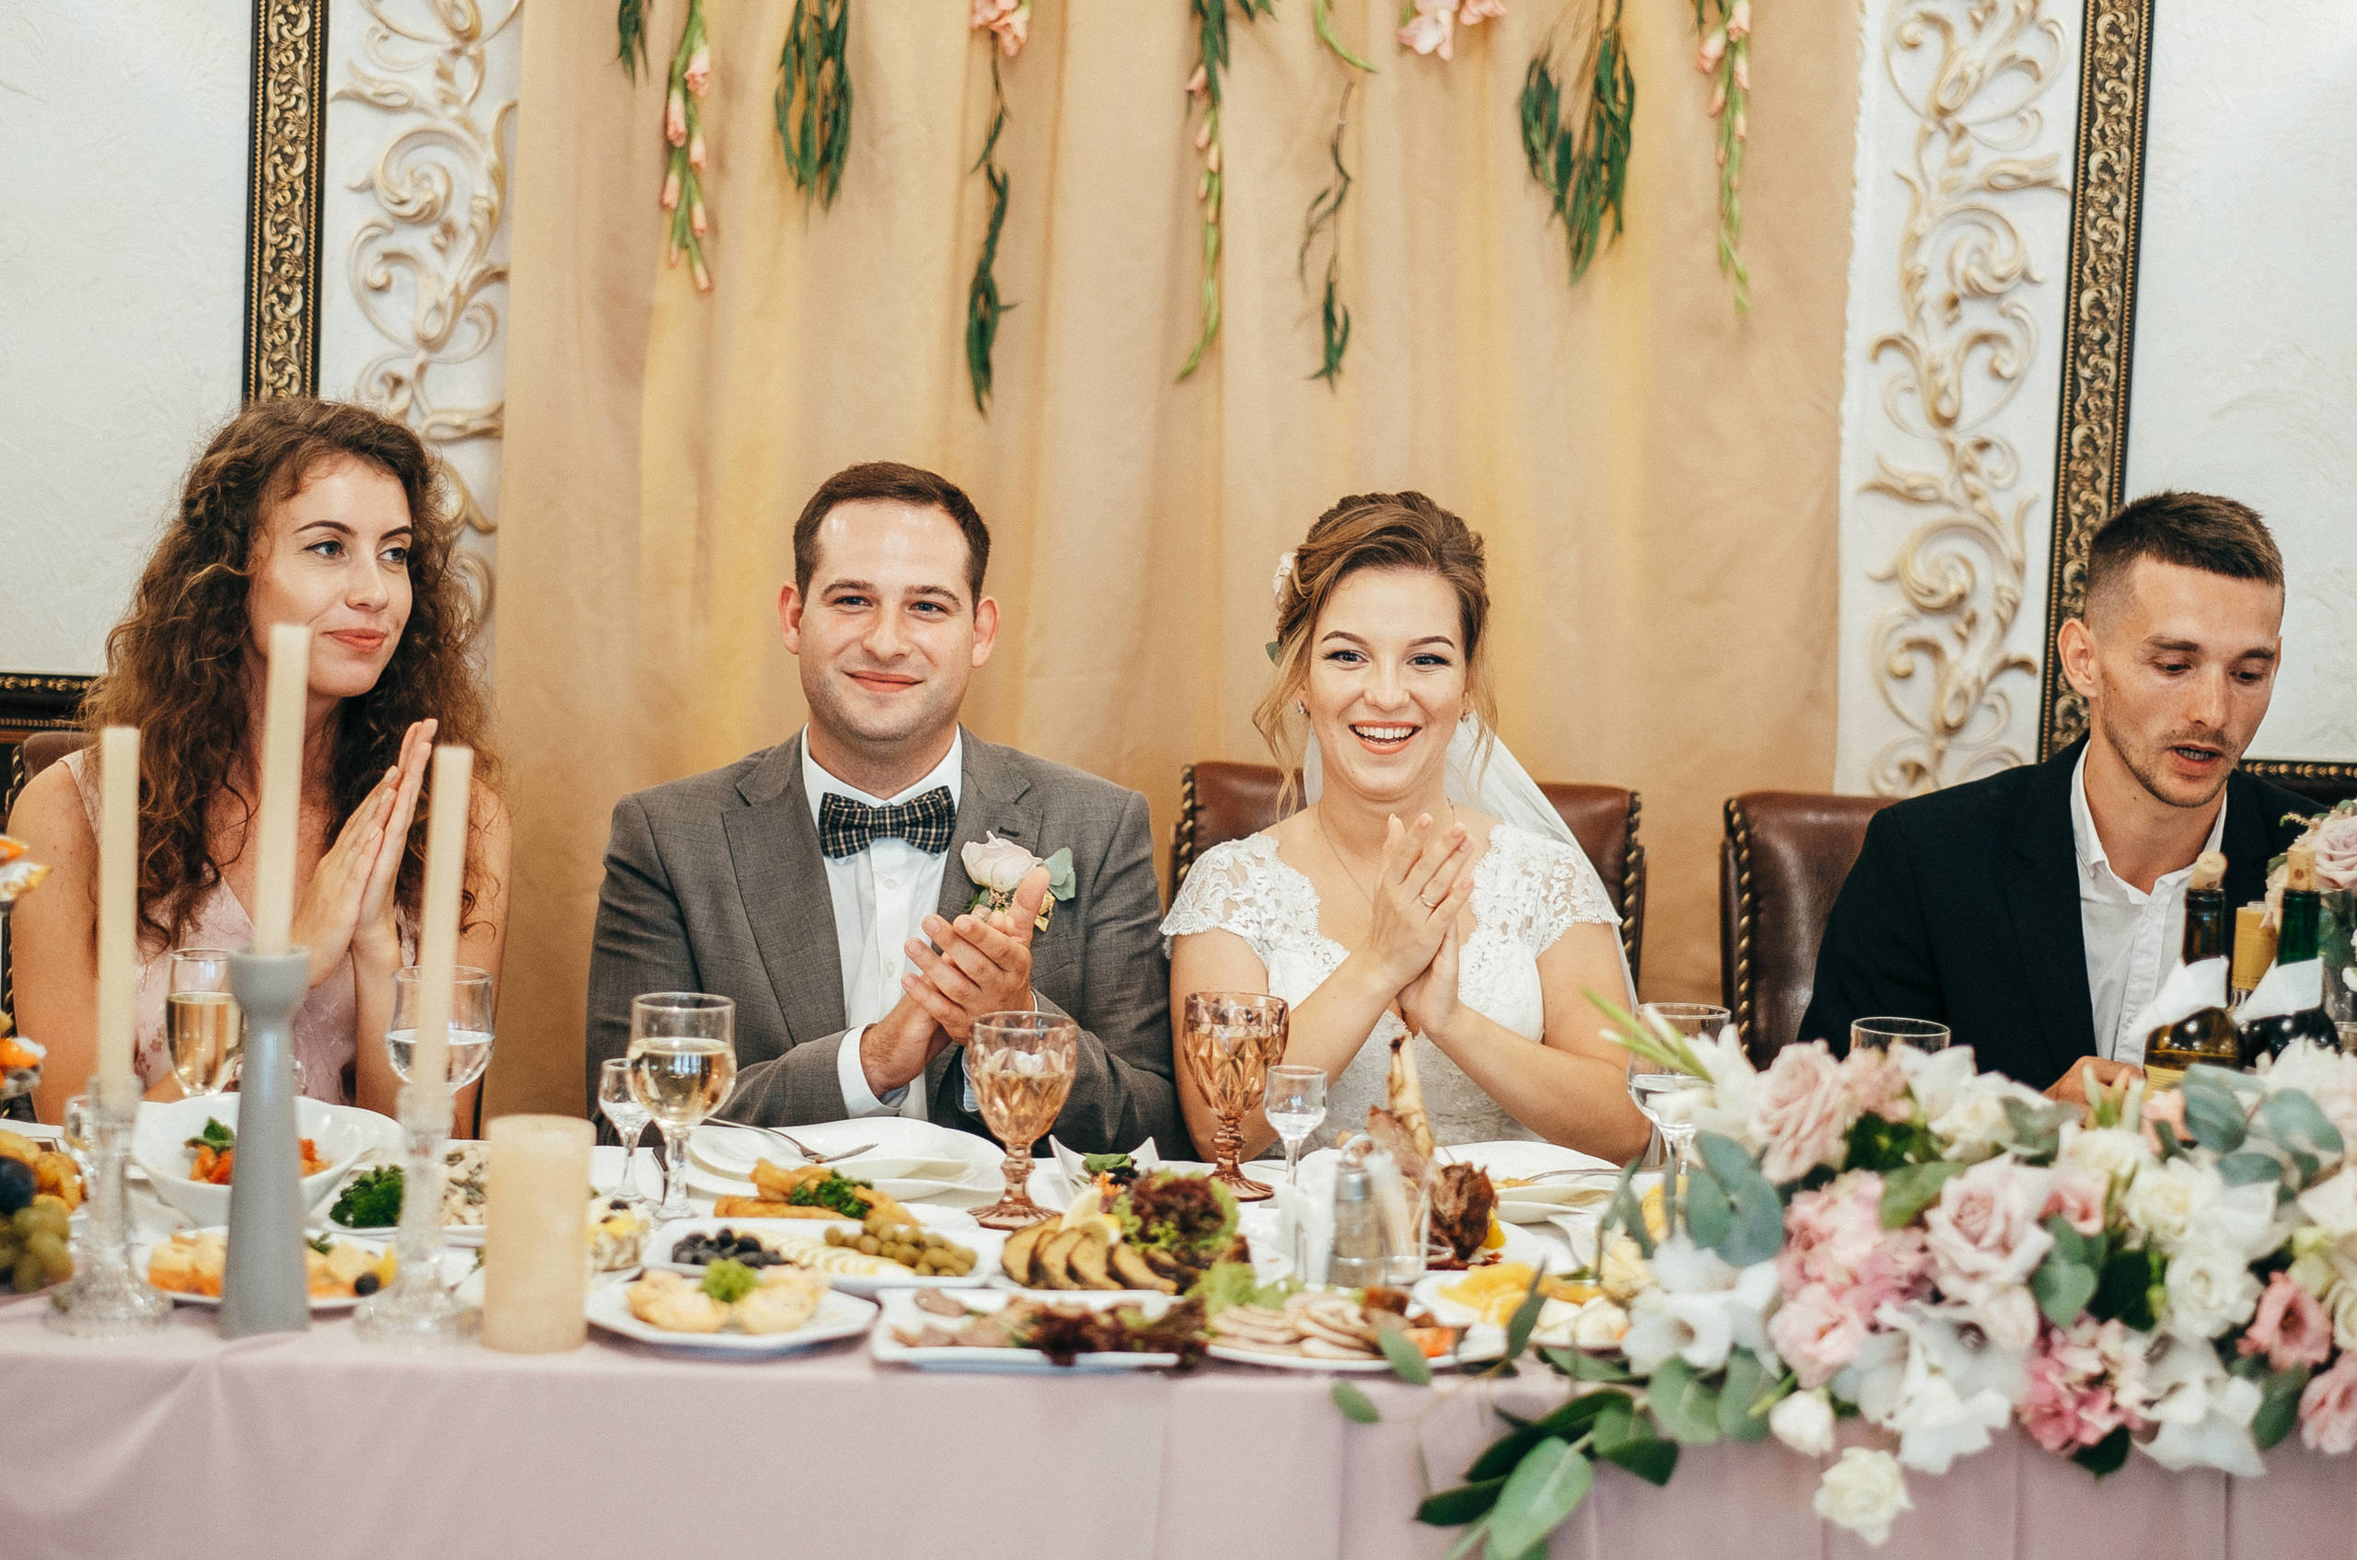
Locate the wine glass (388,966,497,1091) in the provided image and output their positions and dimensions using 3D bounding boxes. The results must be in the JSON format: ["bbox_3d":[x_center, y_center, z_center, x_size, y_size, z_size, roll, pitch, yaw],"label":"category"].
[{"bbox_3d":[-0.588,0.240,4.350,0.083,0.170,0.083,2,6,0],"label":"wine glass"}]

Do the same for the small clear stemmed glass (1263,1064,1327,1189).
[{"bbox_3d":[0.092,0.283,4.300,0.048,0.102,0.048,2,6,-3],"label":"small clear stemmed glass"}]

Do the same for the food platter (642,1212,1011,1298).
[{"bbox_3d":[-0.260,0.350,4.066,0.262,0.041,0.190,2,6,0],"label":"food platter"}]

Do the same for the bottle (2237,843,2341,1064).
[{"bbox_3d":[0.878,0.216,4.328,0.079,0.328,0.079,2,6,0],"label":"bottle"}]

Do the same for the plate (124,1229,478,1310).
[{"bbox_3d":[-0.607,0.344,3.802,0.230,0.025,0.230,2,6,-3],"label":"plate"}]

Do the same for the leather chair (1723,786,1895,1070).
[{"bbox_3d":[0.680,0.555,4.683,0.460,1.030,0.600,2,6,-3],"label":"leather chair"}]

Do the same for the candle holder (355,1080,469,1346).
[{"bbox_3d":[-0.533,0.298,3.834,0.080,0.175,0.080,2,6,0],"label":"candle holder"}]

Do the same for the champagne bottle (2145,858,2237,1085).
[{"bbox_3d":[0.782,0.212,4.218,0.076,0.320,0.076,2,6,-3],"label":"champagne bottle"}]

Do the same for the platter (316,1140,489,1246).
[{"bbox_3d":[-0.529,0.304,4.090,0.200,0.050,0.220,2,6,-3],"label":"platter"}]

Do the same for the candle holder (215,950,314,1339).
[{"bbox_3d":[-0.609,0.243,3.681,0.062,0.253,0.062,2,6,-3],"label":"candle holder"}]

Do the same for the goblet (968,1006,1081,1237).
[{"bbox_3d":[-0.121,0.266,4.324,0.085,0.158,0.085,2,6,0],"label":"goblet"}]

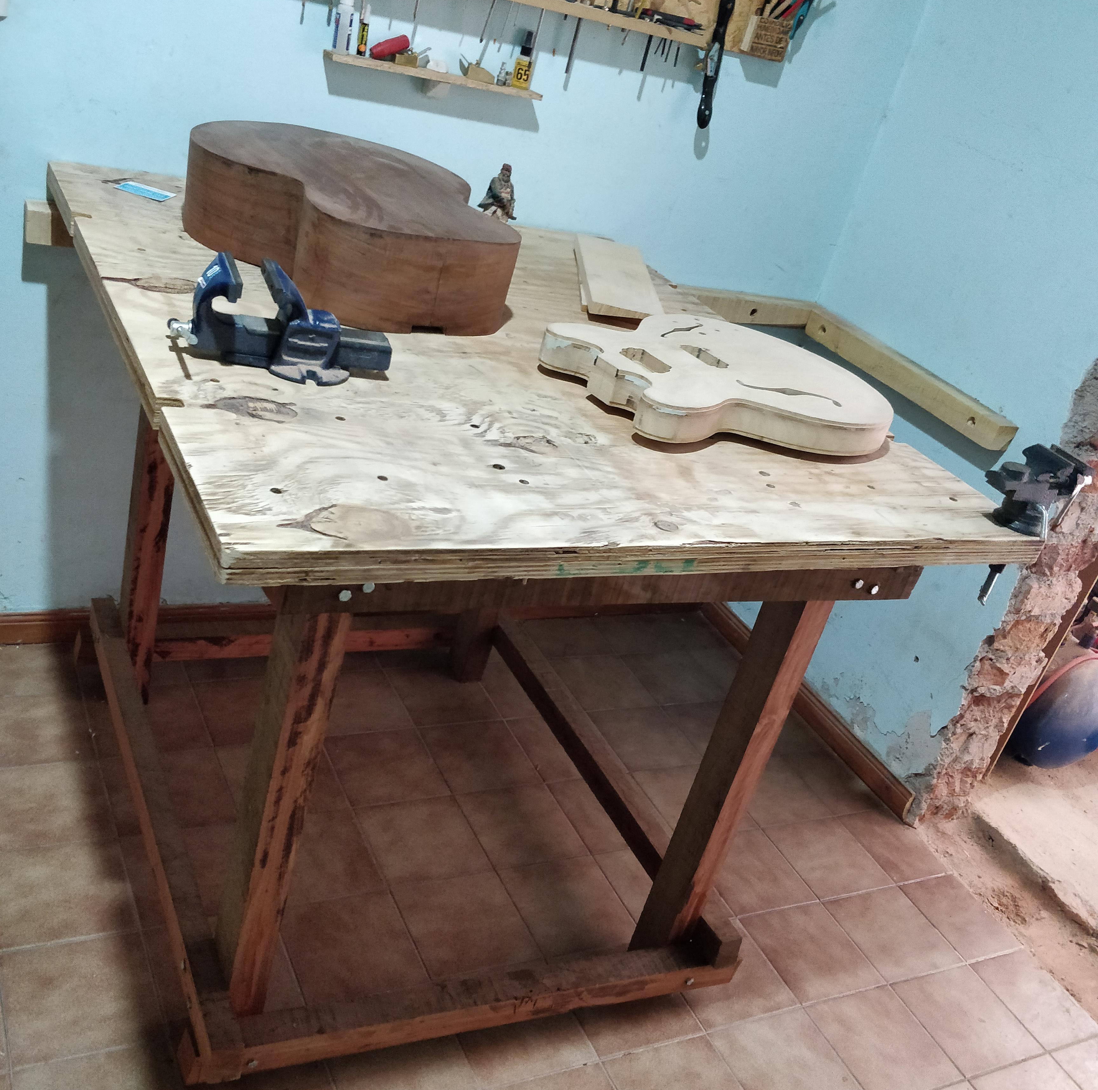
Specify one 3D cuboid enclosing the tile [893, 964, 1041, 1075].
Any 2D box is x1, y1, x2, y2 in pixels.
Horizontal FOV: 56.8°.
[{"bbox_3d":[0.794,0.904,1.934,0.198,0.010,0.198,-3,36,-29],"label":"tile"}]

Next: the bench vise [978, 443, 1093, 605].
[{"bbox_3d":[0.696,-0.031,1.499,0.155,0.230,0.080,-3,36,-29],"label":"bench vise"}]

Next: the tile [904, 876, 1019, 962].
[{"bbox_3d":[0.885,0.804,2.191,0.158,0.010,0.193,-2,35,-29],"label":"tile"}]

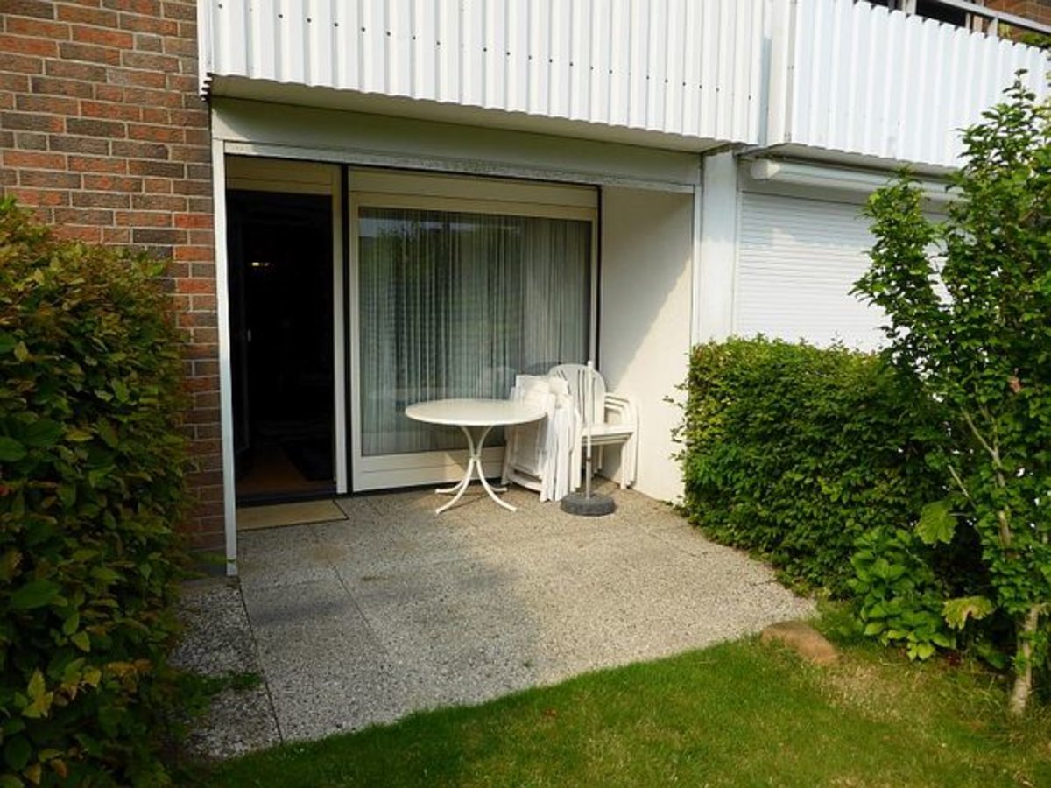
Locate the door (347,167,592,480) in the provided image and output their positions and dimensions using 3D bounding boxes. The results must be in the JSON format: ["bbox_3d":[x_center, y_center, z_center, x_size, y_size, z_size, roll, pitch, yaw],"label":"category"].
[{"bbox_3d":[-0.325,-0.491,5.776,2.089,2.383,0.100,-3,7,-25],"label":"door"}]

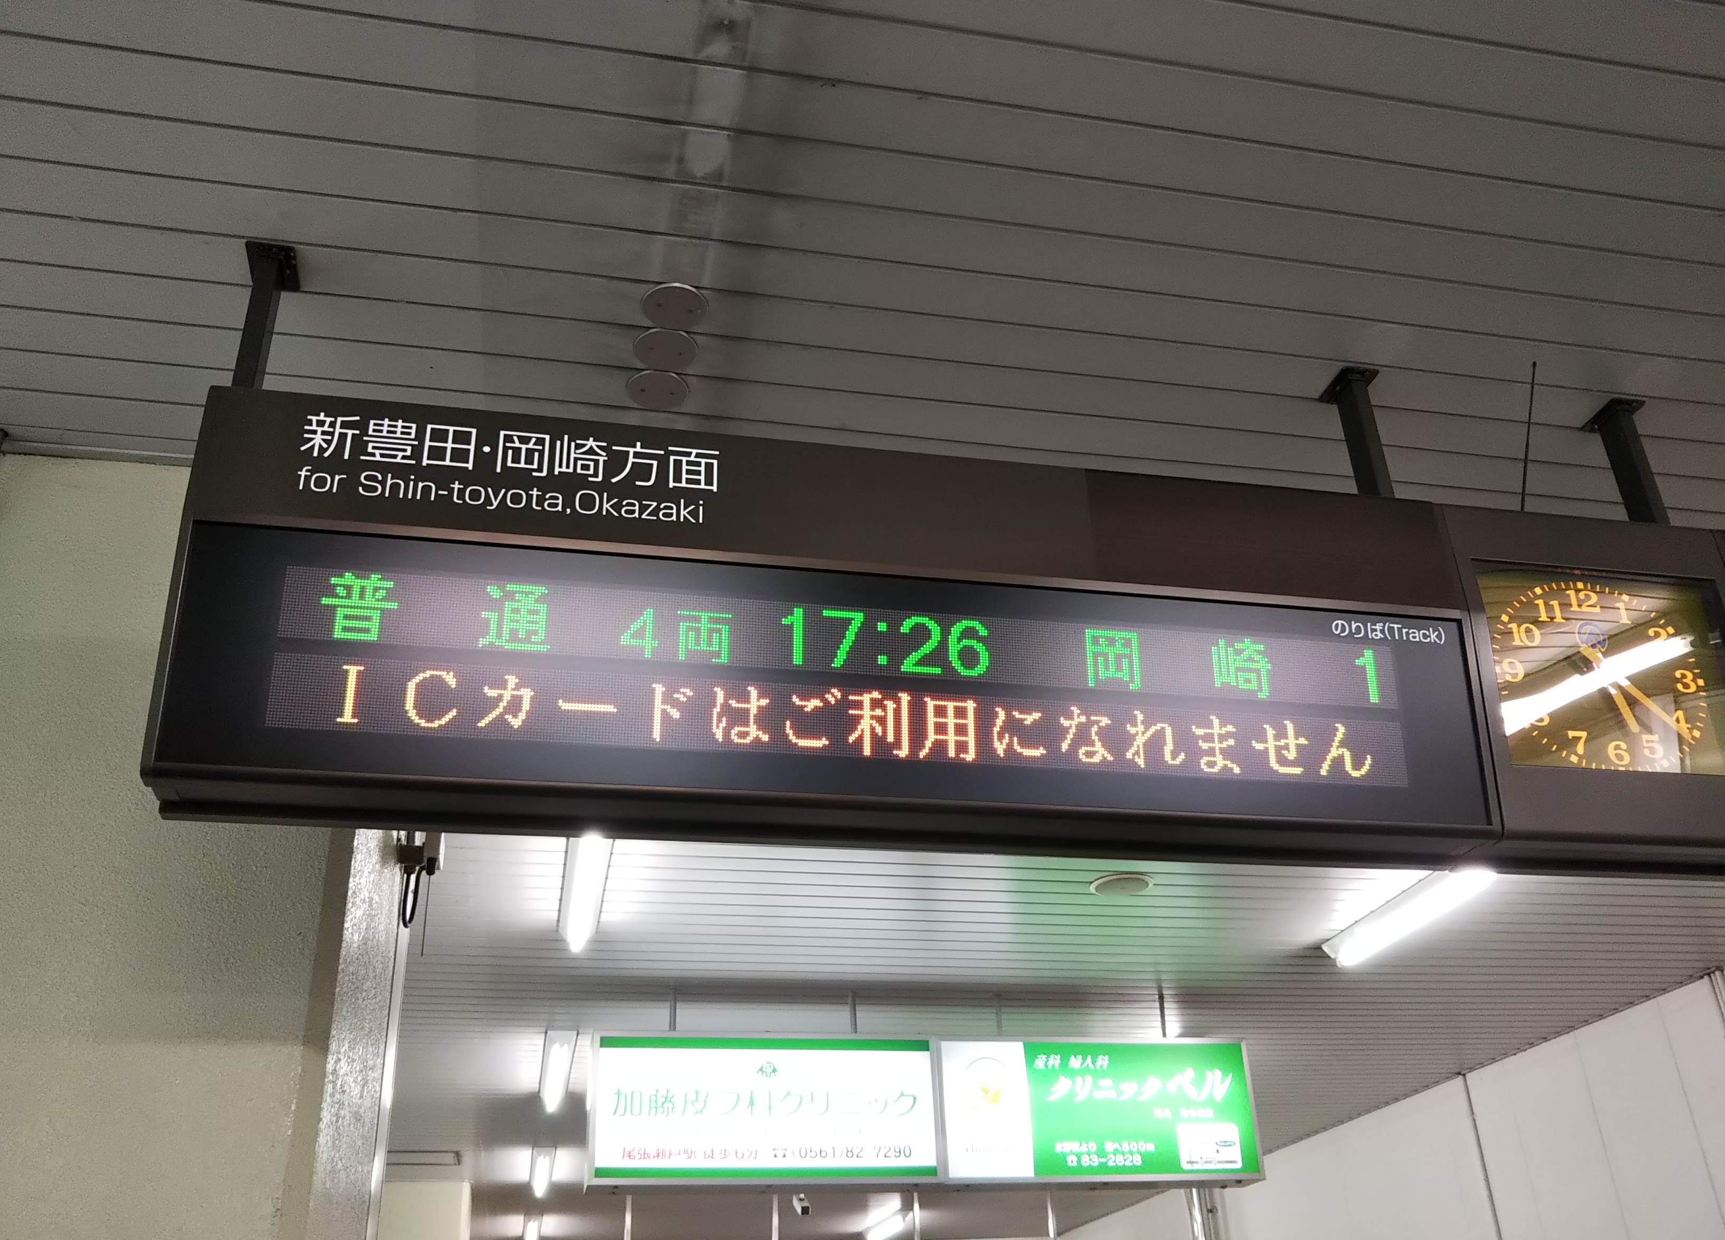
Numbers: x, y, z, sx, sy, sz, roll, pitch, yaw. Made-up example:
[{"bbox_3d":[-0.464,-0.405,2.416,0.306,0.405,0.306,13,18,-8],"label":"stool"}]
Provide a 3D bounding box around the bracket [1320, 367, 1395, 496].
[{"bbox_3d":[0.822,-0.281,2.458,0.064,0.262,0.090,4,-30,-12],"label":"bracket"}]

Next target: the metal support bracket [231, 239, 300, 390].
[{"bbox_3d":[-0.846,-0.398,2.102,0.064,0.262,0.090,4,-30,-12],"label":"metal support bracket"}]

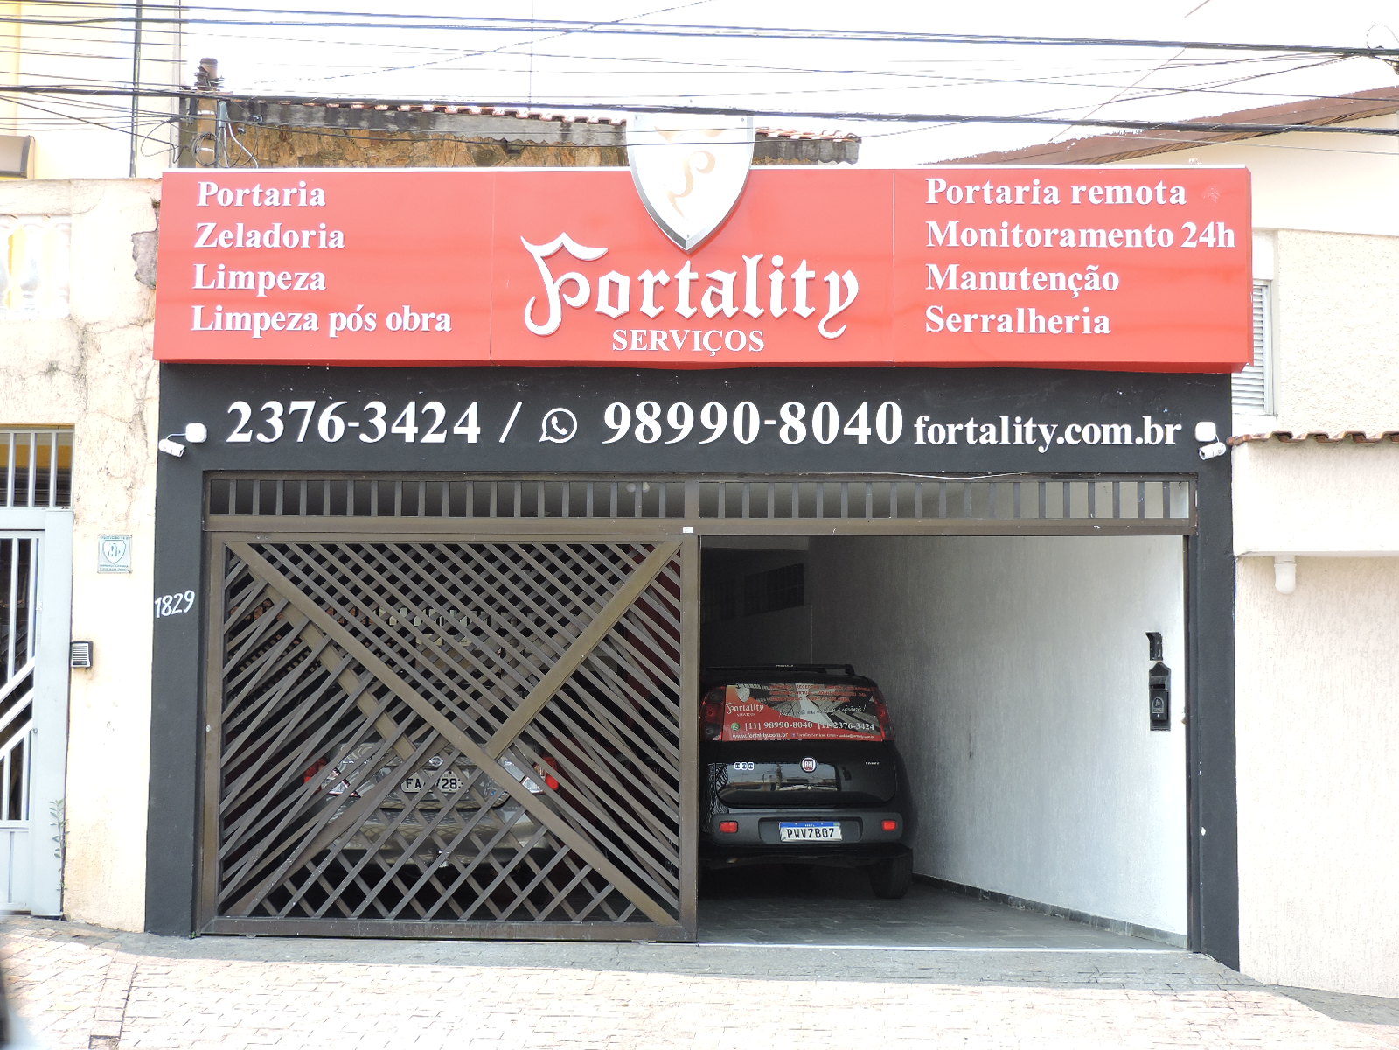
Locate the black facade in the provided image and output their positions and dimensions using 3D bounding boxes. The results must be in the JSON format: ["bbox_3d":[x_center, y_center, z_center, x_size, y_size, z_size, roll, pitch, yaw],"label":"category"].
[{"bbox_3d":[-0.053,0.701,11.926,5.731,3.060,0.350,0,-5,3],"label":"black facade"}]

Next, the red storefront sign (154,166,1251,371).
[{"bbox_3d":[-0.010,-1.360,11.824,5.734,1.040,0.270,0,-5,3],"label":"red storefront sign"}]

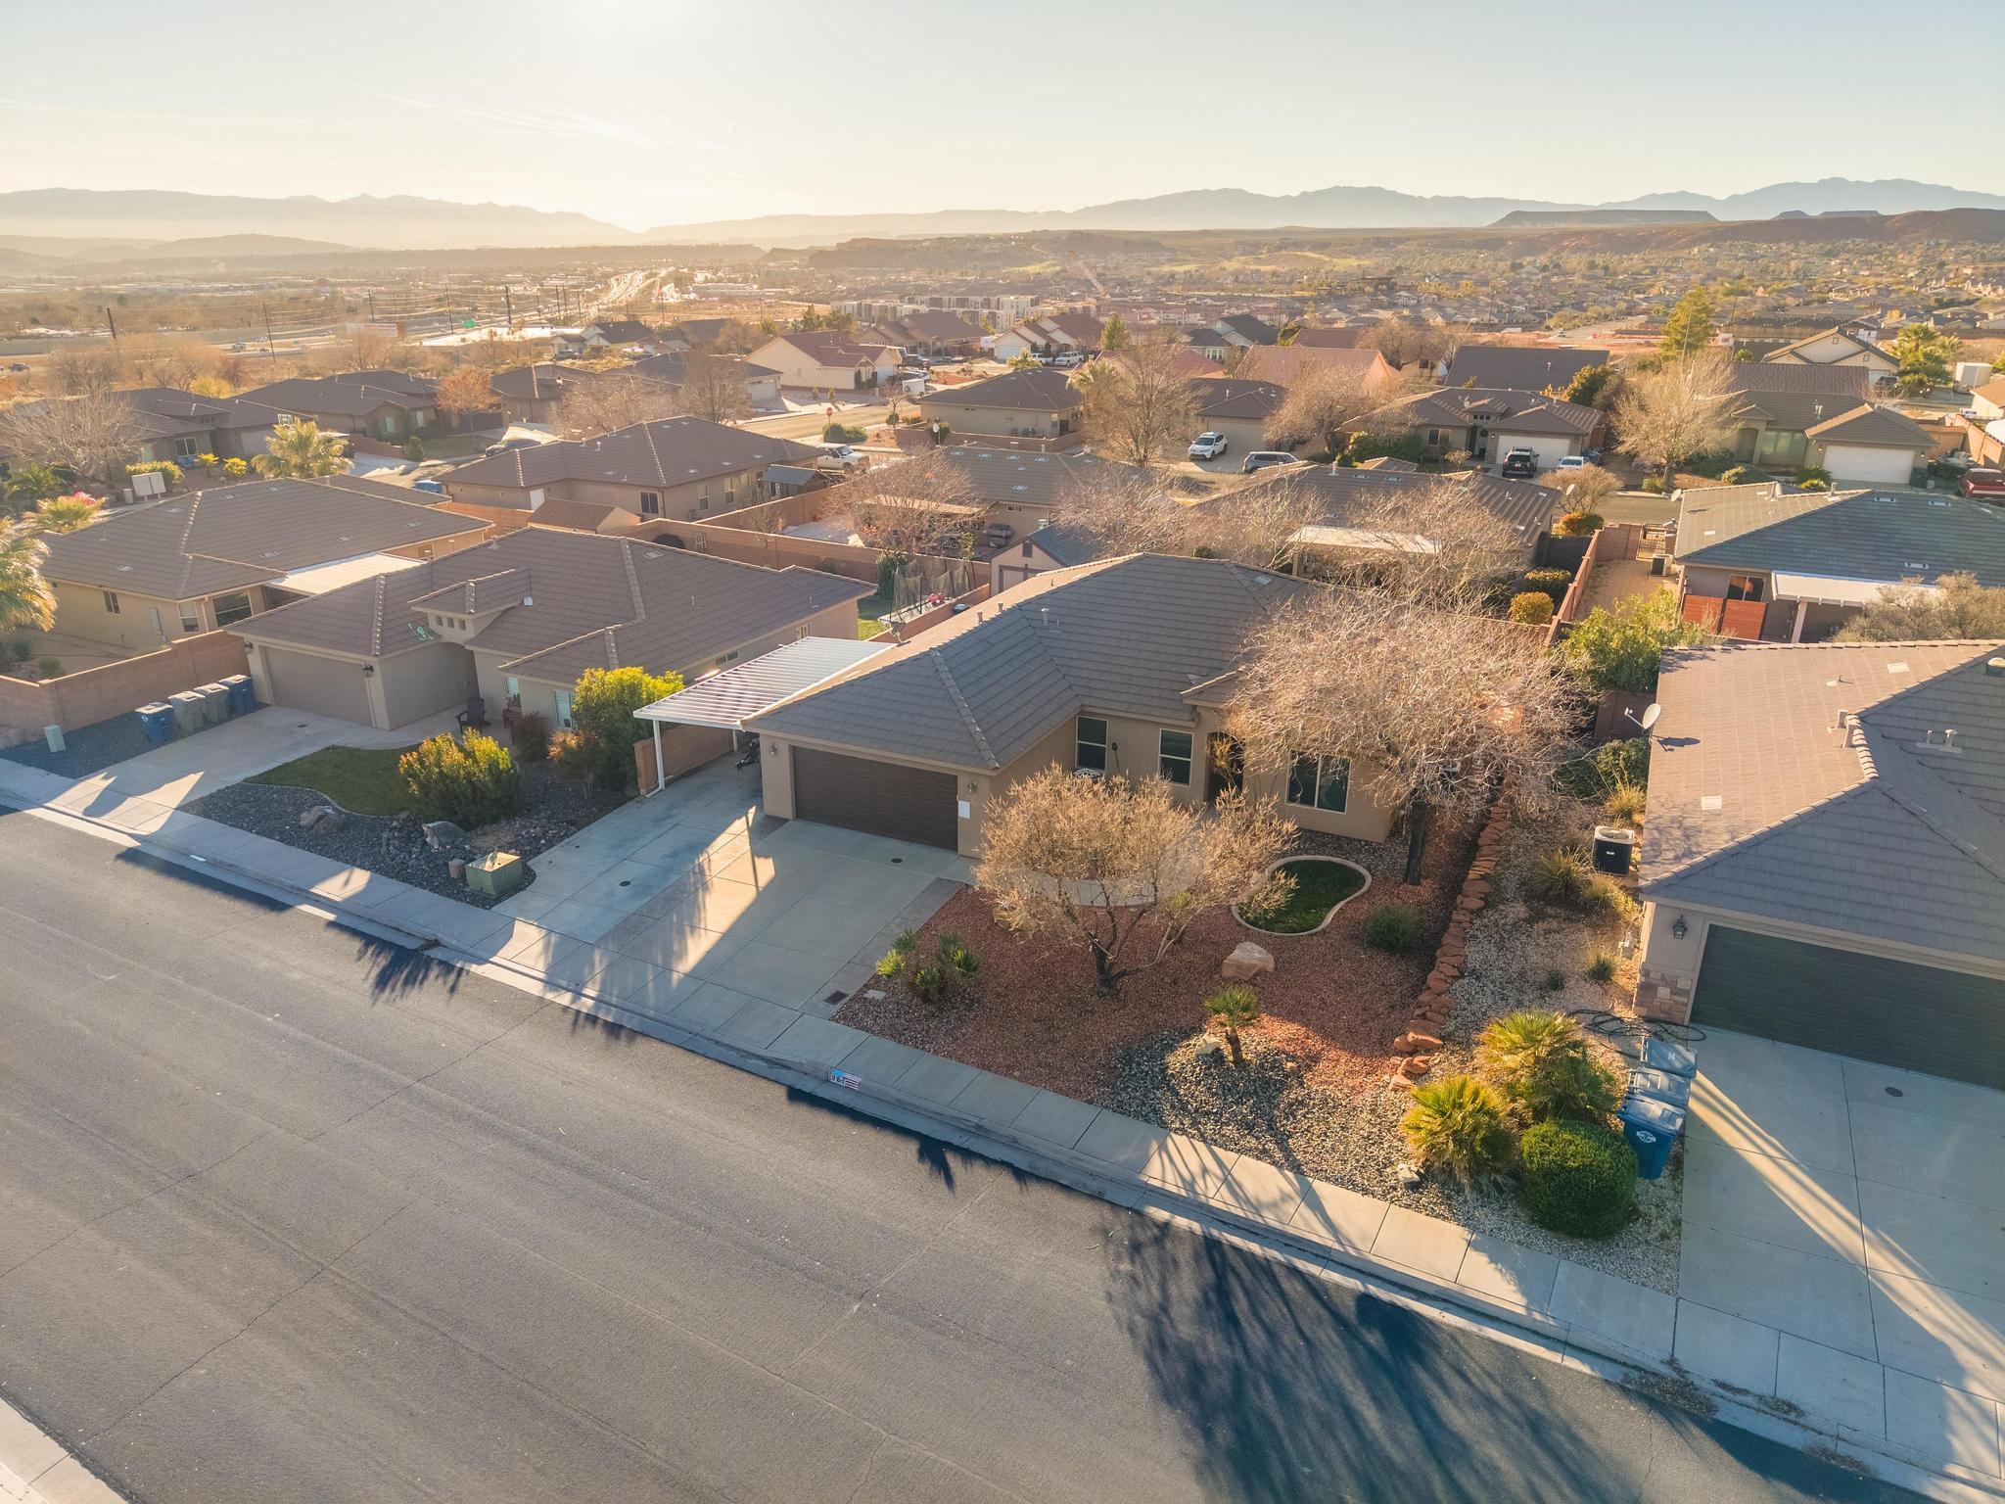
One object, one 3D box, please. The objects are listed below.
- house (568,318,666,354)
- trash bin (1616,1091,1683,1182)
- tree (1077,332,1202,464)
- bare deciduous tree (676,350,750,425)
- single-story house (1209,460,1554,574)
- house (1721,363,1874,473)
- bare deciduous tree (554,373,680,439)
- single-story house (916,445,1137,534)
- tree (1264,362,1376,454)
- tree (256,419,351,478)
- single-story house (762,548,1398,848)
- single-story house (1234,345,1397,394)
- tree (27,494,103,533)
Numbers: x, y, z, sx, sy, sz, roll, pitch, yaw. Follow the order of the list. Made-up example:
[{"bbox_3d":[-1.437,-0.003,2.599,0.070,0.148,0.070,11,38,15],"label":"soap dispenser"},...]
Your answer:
[{"bbox_3d":[-62.196,-68.941,231.538,14.000,5.200,12.500,9,22,23],"label":"house"},{"bbox_3d":[10.407,6.234,22.409,0.850,1.080,0.660,14,24,32],"label":"trash bin"},{"bbox_3d":[9.533,-24.660,97.801,8.630,9.015,8.630,0,21,0],"label":"tree"},{"bbox_3d":[-27.716,-34.963,133.308,7.200,7.100,7.200,0,20,0],"label":"bare deciduous tree"},{"bbox_3d":[17.735,-11.522,65.975,15.300,4.750,16.000,9,22,24],"label":"single-story house"},{"bbox_3d":[54.410,-22.602,97.196,16.800,4.550,16.400,10,22,24],"label":"house"},{"bbox_3d":[-31.130,-27.491,111.561,8.800,6.000,8.800,0,20,0],"label":"bare deciduous tree"},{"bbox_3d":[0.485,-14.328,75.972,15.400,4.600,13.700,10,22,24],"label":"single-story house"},{"bbox_3d":[23.540,-25.525,103.636,8.186,6.702,8.186,0,21,0],"label":"tree"},{"bbox_3d":[-43.832,-17.486,87.383,5.900,6.800,5.900,0,20,0],"label":"tree"},{"bbox_3d":[4.752,-2.754,41.744,16.550,5.800,19.600,10,22,23],"label":"single-story house"},{"bbox_3d":[31.628,-38.148,140.329,13.000,5.200,14.400,10,22,24],"label":"single-story house"},{"bbox_3d":[-47.350,-10.847,70.651,4.500,4.600,4.500,0,20,0],"label":"tree"}]

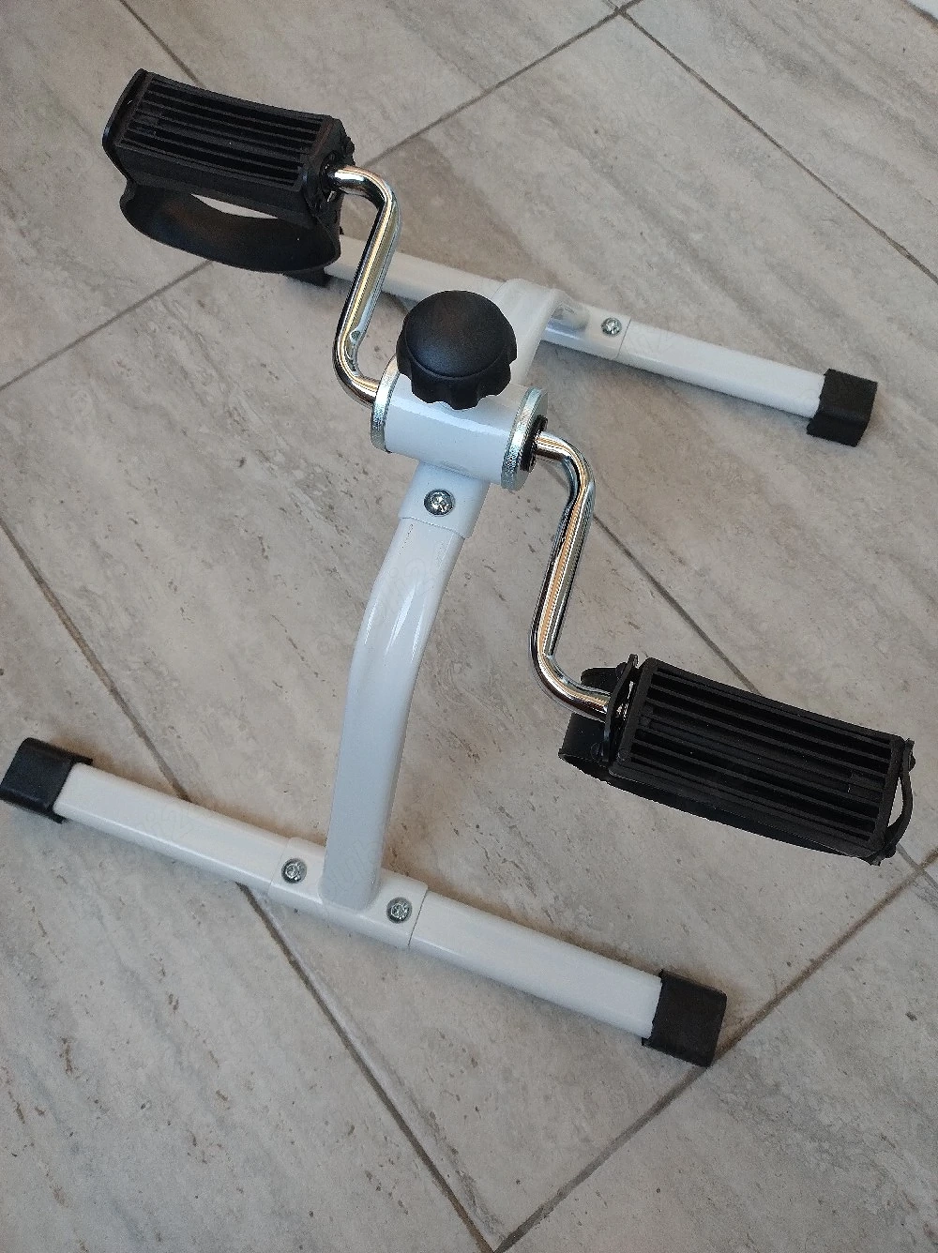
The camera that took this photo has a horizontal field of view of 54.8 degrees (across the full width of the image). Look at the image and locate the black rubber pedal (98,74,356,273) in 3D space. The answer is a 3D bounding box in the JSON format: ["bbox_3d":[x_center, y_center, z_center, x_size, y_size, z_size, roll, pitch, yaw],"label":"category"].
[{"bbox_3d":[-0.107,-0.209,0.437,0.121,0.075,0.049,18,78,7],"label":"black rubber pedal"}]

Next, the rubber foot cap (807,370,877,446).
[{"bbox_3d":[0.242,-0.142,0.586,0.035,0.020,0.036,18,73,7],"label":"rubber foot cap"}]

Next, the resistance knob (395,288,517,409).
[{"bbox_3d":[-0.004,-0.102,0.328,0.043,0.027,0.043,0,71,1],"label":"resistance knob"}]

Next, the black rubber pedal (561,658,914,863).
[{"bbox_3d":[0.099,0.052,0.352,0.122,0.070,0.048,18,73,7],"label":"black rubber pedal"}]

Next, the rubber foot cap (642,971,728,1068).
[{"bbox_3d":[0.112,0.204,0.471,0.035,0.020,0.036,18,73,7],"label":"rubber foot cap"}]

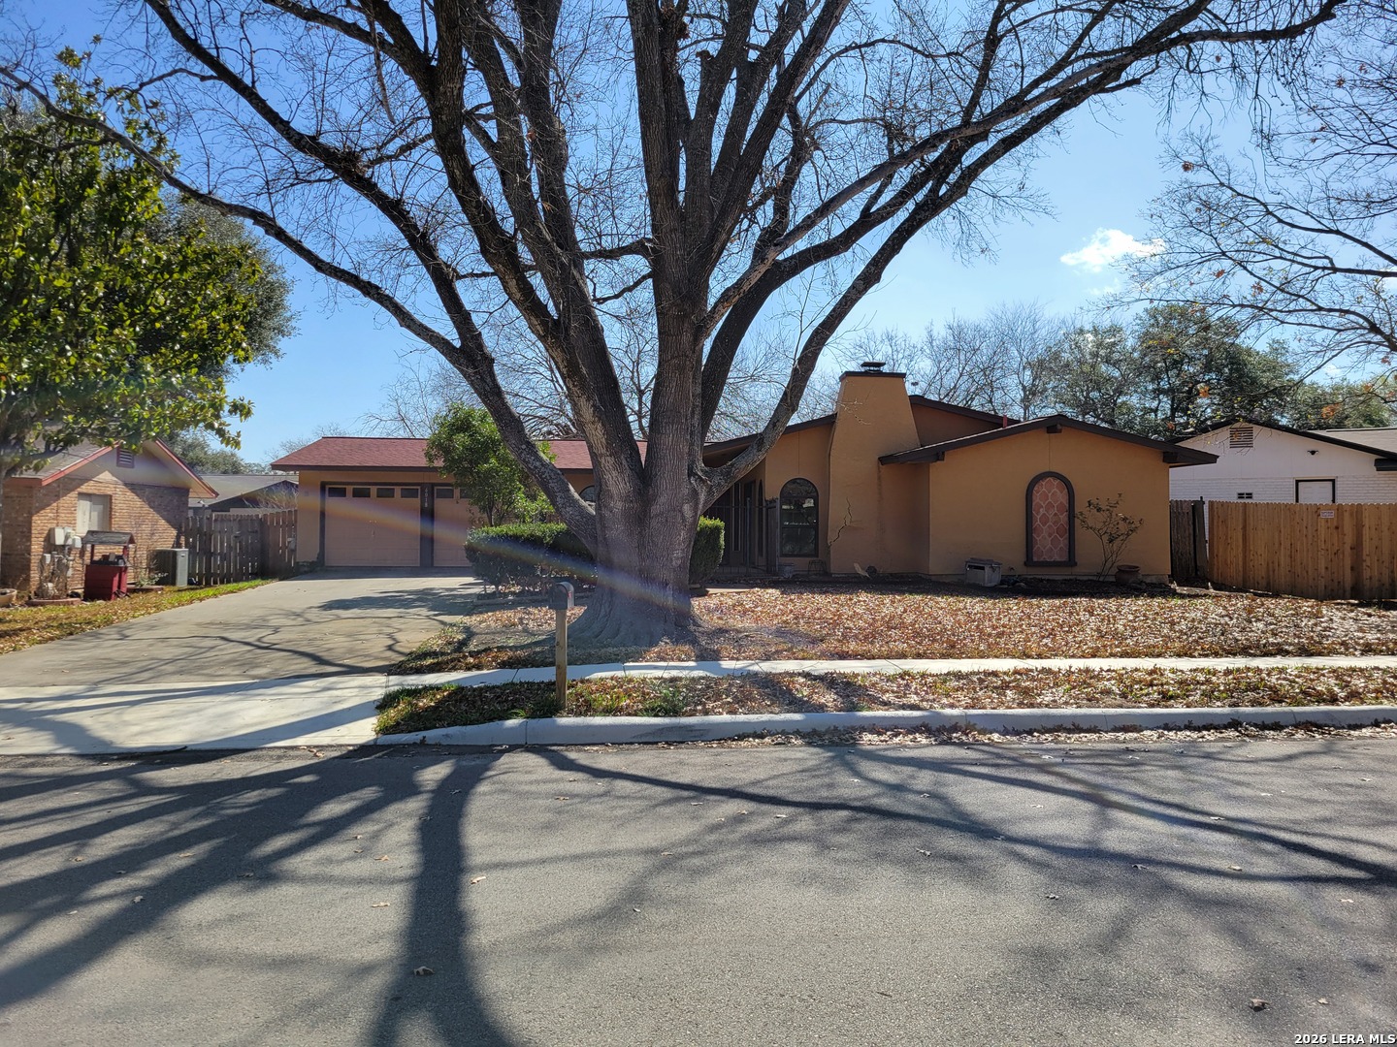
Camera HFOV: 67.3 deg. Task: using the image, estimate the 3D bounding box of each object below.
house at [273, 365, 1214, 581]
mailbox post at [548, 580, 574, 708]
[{"bbox_3d":[0.080,-1.120,28.800,21.800,4.950,12.600,0,-2,-5],"label":"house"},{"bbox_3d":[-1.242,1.120,9.570,0.175,1.155,0.490,0,-2,-1],"label":"mailbox post"}]

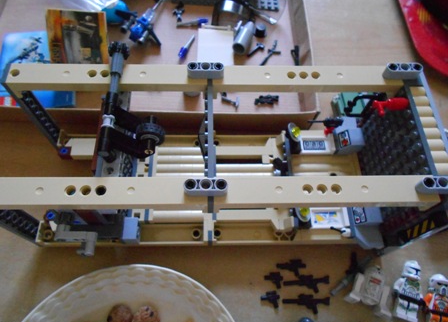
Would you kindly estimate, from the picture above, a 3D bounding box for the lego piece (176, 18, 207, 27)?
[{"bbox_3d":[-0.035,-0.153,0.374,0.035,0.008,0.008,-5,64,-5],"label":"lego piece"}]

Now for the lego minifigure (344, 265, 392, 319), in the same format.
[{"bbox_3d":[0.107,0.096,0.248,0.028,0.015,0.030,22,65,8],"label":"lego minifigure"}]

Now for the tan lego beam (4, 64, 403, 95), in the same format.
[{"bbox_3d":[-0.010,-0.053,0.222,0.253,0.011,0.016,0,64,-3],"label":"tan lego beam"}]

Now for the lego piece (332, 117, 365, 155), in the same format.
[{"bbox_3d":[0.107,-0.024,0.293,0.021,0.017,0.032,0,64,-3],"label":"lego piece"}]

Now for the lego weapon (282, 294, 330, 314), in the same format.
[{"bbox_3d":[0.063,0.109,0.255,0.036,0.004,0.013,1,64,-2],"label":"lego weapon"}]

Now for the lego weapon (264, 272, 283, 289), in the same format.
[{"bbox_3d":[0.038,0.090,0.254,0.014,0.004,0.013,5,64,0],"label":"lego weapon"}]

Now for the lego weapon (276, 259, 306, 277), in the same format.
[{"bbox_3d":[0.054,0.085,0.266,0.024,0.004,0.014,1,64,-2],"label":"lego weapon"}]

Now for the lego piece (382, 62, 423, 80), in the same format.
[{"bbox_3d":[0.117,-0.058,0.220,0.024,0.008,0.008,0,64,-3],"label":"lego piece"}]

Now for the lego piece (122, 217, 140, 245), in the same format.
[{"bbox_3d":[-0.069,0.053,0.254,0.011,0.016,0.016,0,64,-3],"label":"lego piece"}]

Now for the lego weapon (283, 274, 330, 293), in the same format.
[{"bbox_3d":[0.065,0.096,0.261,0.037,0.004,0.014,-3,64,-4],"label":"lego weapon"}]

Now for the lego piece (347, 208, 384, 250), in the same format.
[{"bbox_3d":[0.109,0.051,0.258,0.020,0.019,0.032,0,64,-3],"label":"lego piece"}]

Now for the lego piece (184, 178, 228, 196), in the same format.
[{"bbox_3d":[-0.010,0.014,0.179,0.024,0.008,0.008,0,64,-3],"label":"lego piece"}]

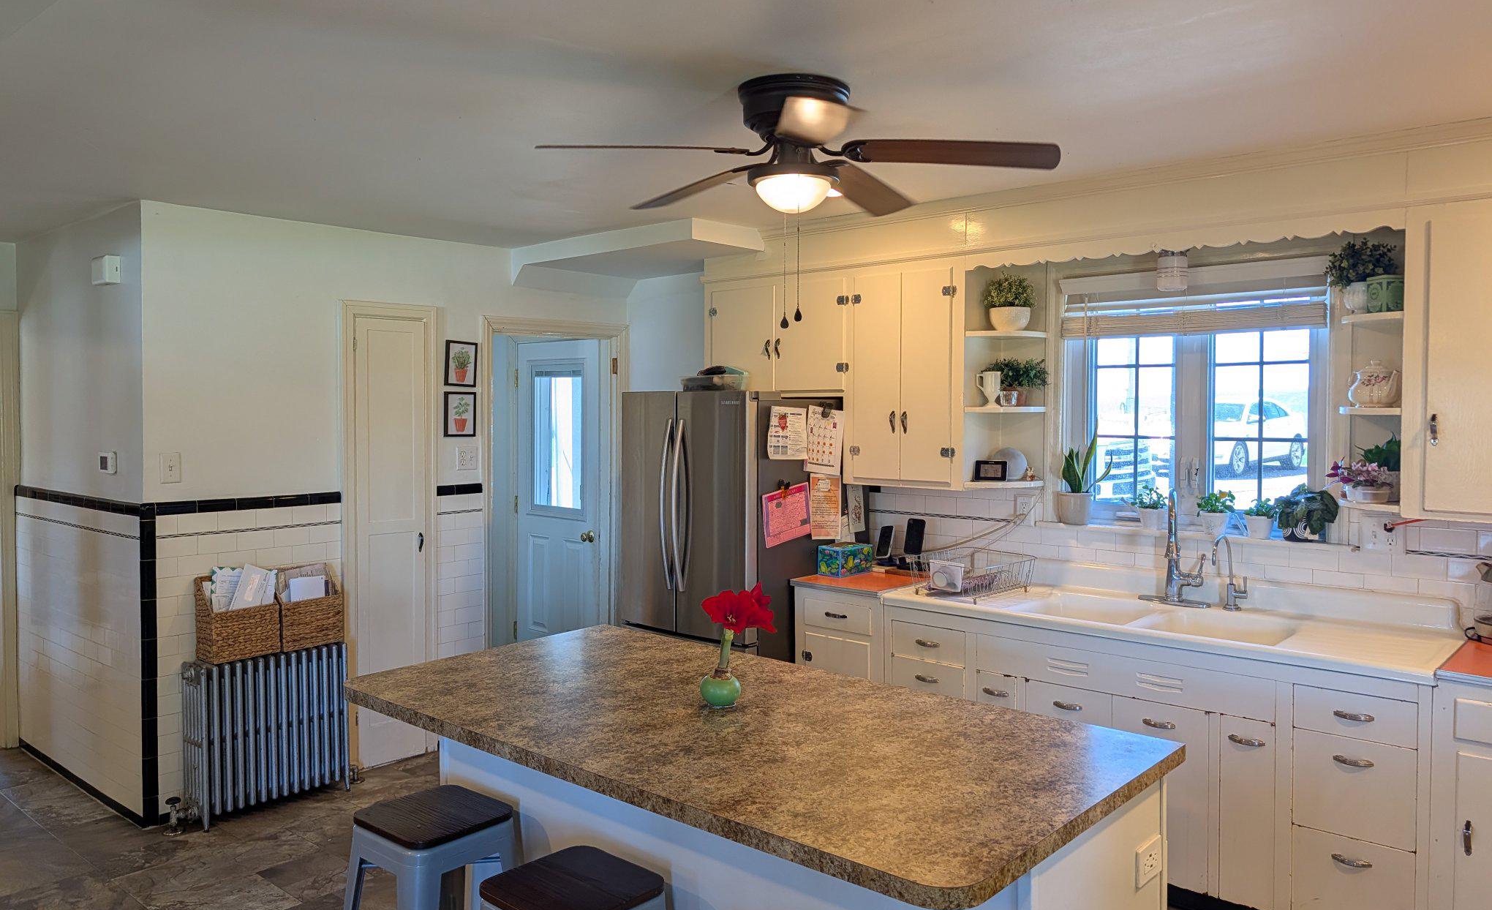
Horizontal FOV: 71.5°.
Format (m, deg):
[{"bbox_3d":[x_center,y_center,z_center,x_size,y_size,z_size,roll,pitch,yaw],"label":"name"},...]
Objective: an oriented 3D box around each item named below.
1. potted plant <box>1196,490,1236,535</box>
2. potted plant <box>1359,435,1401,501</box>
[{"bbox_3d":[1.730,0.211,3.826,0.130,0.166,0.125,2,3,41],"label":"potted plant"},{"bbox_3d":[2.053,0.039,3.330,0.155,0.210,0.150,2,3,41],"label":"potted plant"}]

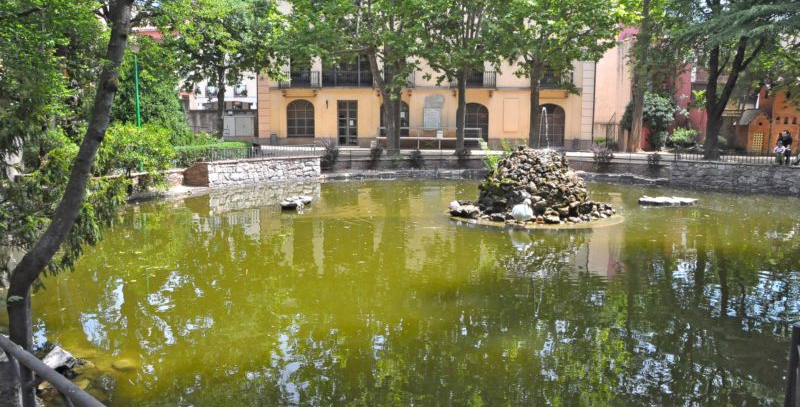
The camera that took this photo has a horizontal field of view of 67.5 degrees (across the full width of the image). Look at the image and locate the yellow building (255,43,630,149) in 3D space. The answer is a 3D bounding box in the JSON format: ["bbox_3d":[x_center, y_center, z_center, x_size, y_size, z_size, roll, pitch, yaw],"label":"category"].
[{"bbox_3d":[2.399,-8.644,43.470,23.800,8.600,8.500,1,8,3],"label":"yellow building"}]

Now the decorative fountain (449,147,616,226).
[{"bbox_3d":[3.264,-0.558,14.811,4.100,1.680,4.000,2,8,12],"label":"decorative fountain"}]

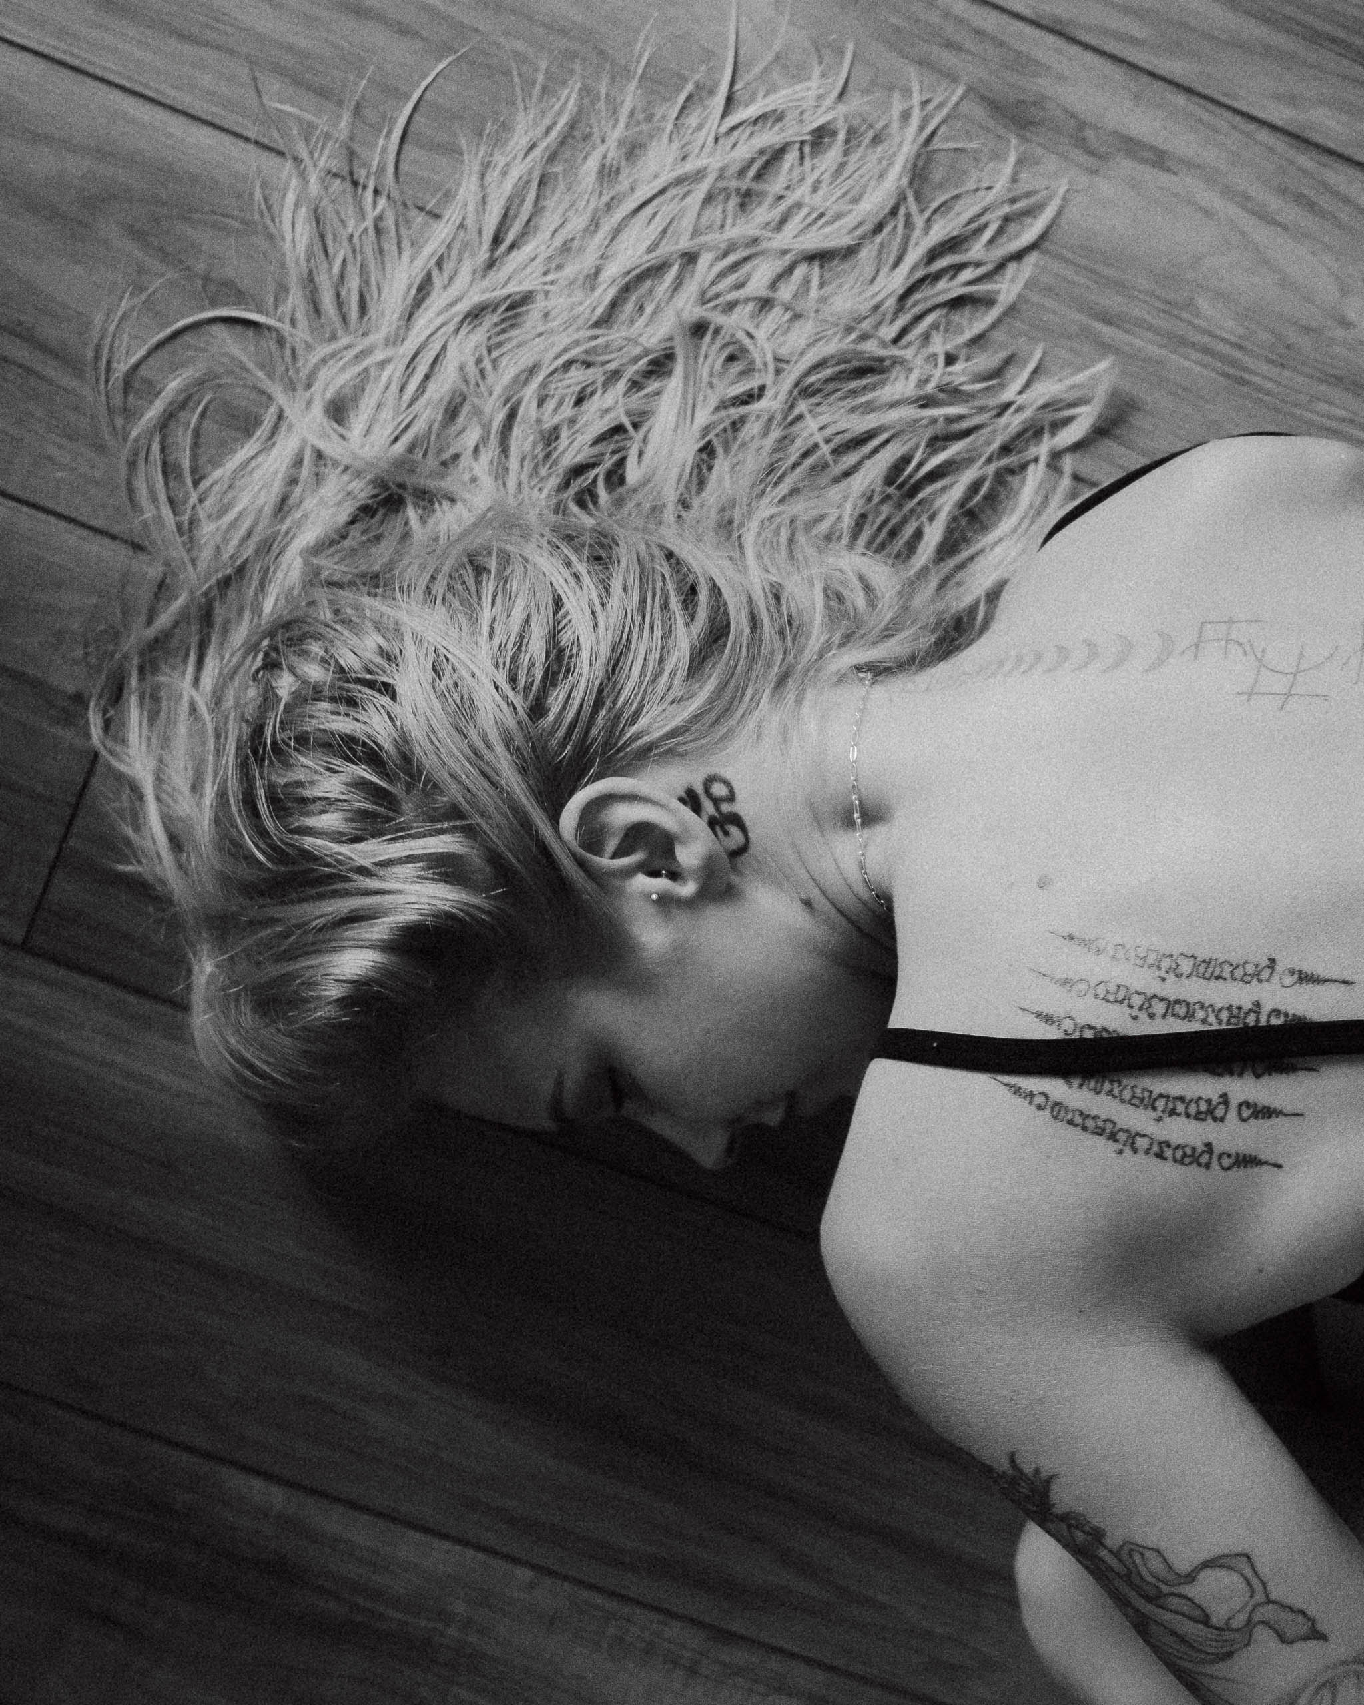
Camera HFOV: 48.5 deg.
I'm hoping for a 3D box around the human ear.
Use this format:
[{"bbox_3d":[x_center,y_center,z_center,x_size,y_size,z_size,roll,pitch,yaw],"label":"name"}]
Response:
[{"bbox_3d":[-0.011,-0.003,0.530,0.064,0.025,0.037,22,94,2],"label":"human ear"}]

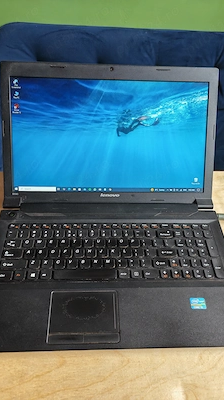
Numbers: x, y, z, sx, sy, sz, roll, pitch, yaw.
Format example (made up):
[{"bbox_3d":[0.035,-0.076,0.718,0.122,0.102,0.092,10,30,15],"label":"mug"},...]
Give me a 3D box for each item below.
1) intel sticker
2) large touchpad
[{"bbox_3d":[0.122,0.146,0.425,0.022,0.001,0.017,0,50,-4],"label":"intel sticker"},{"bbox_3d":[-0.038,0.157,0.407,0.093,0.004,0.070,0,50,-4],"label":"large touchpad"}]

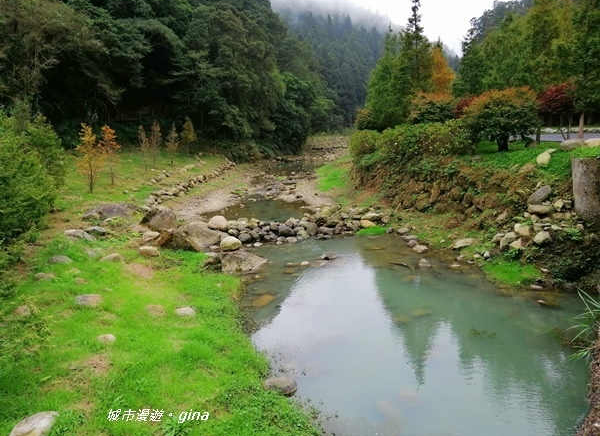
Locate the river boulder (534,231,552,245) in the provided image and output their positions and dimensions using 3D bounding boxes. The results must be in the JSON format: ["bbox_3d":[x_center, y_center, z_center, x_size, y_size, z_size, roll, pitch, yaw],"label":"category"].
[{"bbox_3d":[7.641,0.635,14.200,0.500,0.380,0.420,7,14,28],"label":"river boulder"}]

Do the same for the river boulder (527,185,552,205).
[{"bbox_3d":[8.076,-0.773,15.200,0.800,0.580,0.550,7,14,28],"label":"river boulder"}]

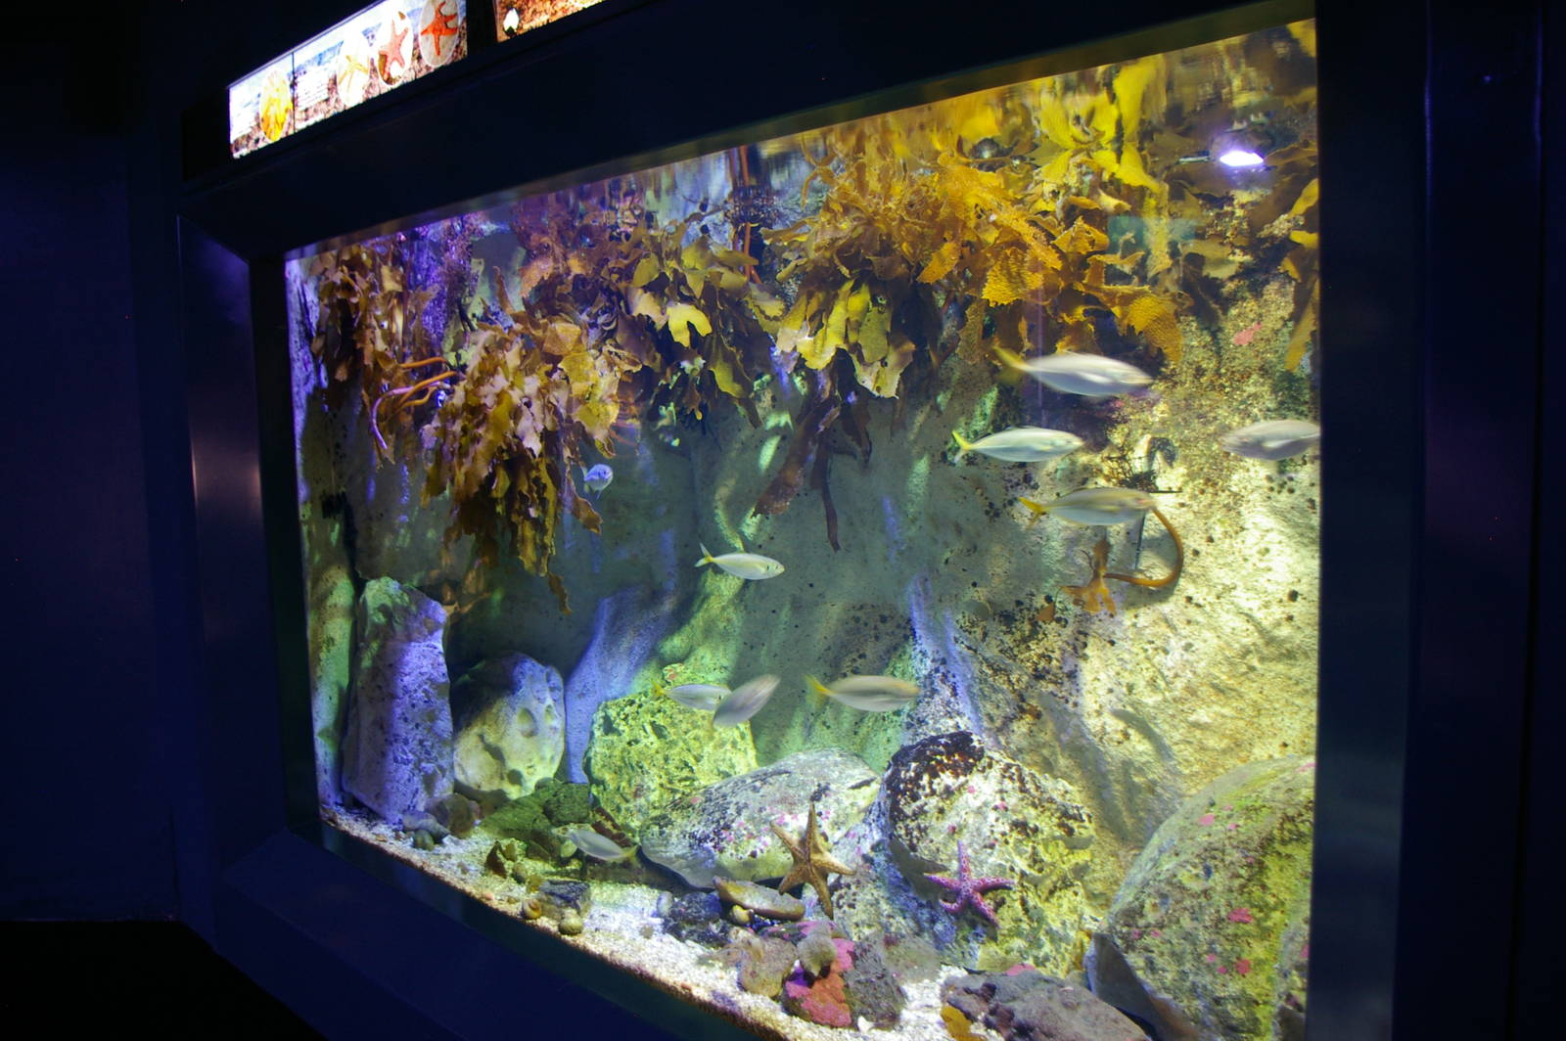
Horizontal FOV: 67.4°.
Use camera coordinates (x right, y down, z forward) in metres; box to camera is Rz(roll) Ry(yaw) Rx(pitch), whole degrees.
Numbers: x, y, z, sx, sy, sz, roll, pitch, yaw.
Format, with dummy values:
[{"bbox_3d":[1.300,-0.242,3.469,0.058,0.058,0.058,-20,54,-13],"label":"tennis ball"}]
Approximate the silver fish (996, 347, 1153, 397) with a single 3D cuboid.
[{"bbox_3d":[0.437,-0.223,1.750,0.237,0.066,0.034,10,10,25],"label":"silver fish"}]

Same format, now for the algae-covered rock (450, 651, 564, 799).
[{"bbox_3d":[-0.799,0.599,3.420,0.313,0.402,0.297,-3,5,-14],"label":"algae-covered rock"}]

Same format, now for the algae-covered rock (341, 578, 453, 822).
[{"bbox_3d":[-1.087,0.504,3.300,0.293,0.682,0.230,4,7,44],"label":"algae-covered rock"}]

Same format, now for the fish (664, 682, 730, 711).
[{"bbox_3d":[-0.194,0.406,2.720,0.195,0.060,0.030,1,6,28],"label":"fish"}]

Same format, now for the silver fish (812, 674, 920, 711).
[{"bbox_3d":[0.151,0.316,2.150,0.225,0.064,0.033,-6,2,28],"label":"silver fish"}]

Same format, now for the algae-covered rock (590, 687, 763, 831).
[{"bbox_3d":[-0.296,0.651,3.150,0.456,0.377,0.388,-2,5,-6],"label":"algae-covered rock"}]

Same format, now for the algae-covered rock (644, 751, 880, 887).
[{"bbox_3d":[-0.059,0.700,2.780,0.558,0.270,0.390,-1,5,-1],"label":"algae-covered rock"}]

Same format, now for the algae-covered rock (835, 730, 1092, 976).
[{"bbox_3d":[0.386,0.689,2.480,0.516,0.447,0.438,0,5,9],"label":"algae-covered rock"}]

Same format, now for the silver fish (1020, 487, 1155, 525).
[{"bbox_3d":[0.533,-0.026,2.050,0.238,0.063,0.033,-3,4,28],"label":"silver fish"}]

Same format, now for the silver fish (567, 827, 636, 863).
[{"bbox_3d":[-0.410,0.729,2.650,0.205,0.054,0.030,10,11,31],"label":"silver fish"}]

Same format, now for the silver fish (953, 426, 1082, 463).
[{"bbox_3d":[0.431,-0.139,2.150,0.245,0.067,0.033,0,5,28],"label":"silver fish"}]

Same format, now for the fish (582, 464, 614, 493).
[{"bbox_3d":[-0.450,-0.104,2.850,0.033,0.062,0.190,-4,4,-30],"label":"fish"}]

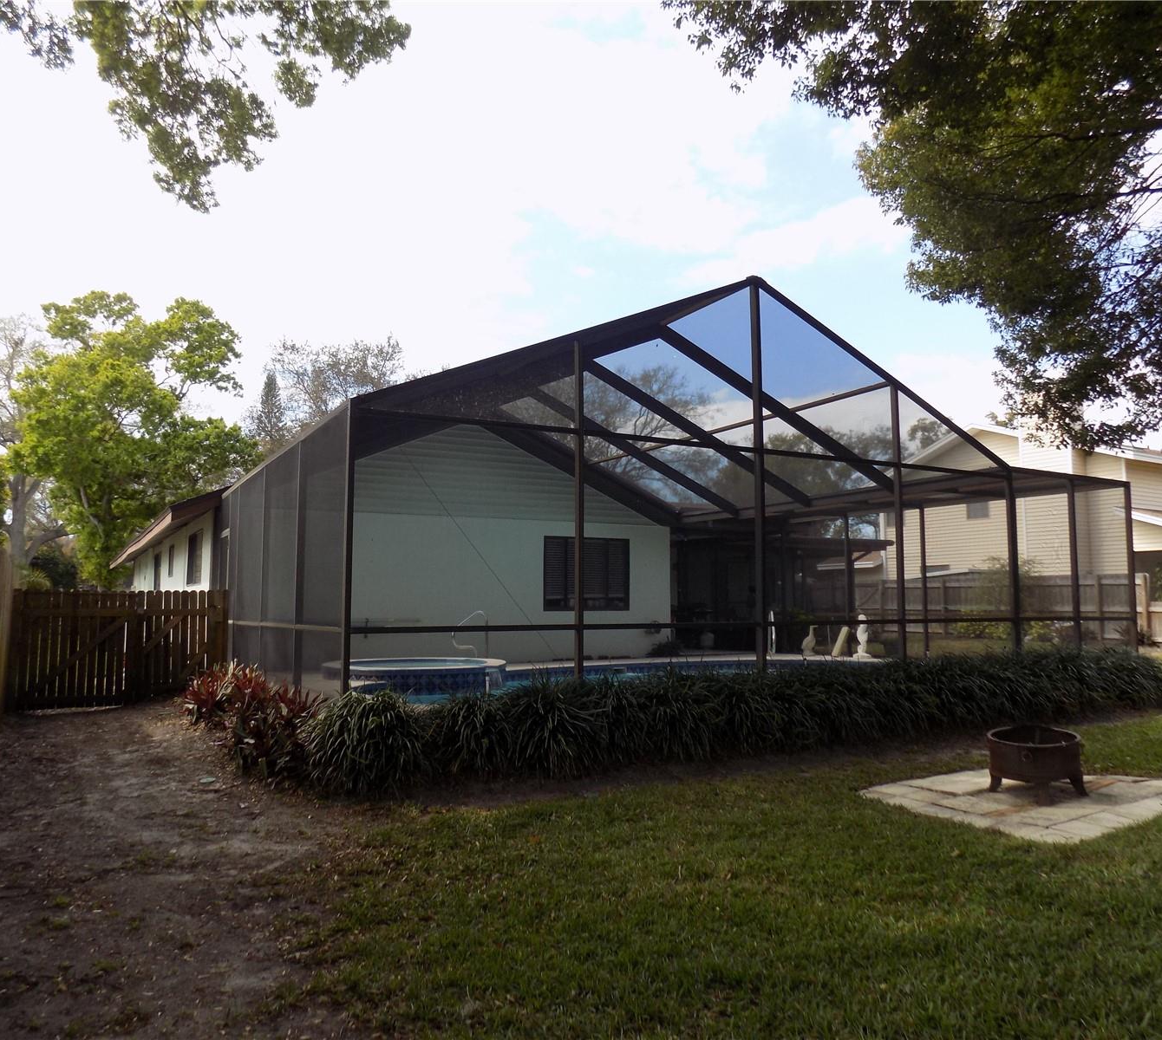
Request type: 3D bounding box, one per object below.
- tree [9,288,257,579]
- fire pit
[{"bbox_3d":[-16.907,-2.033,34.375,9.101,13.400,9.101,2,-6,-26],"label":"tree"},{"bbox_3d":[3.285,1.770,6.618,0.690,0.425,0.690,-3,-6,26],"label":"fire pit"}]

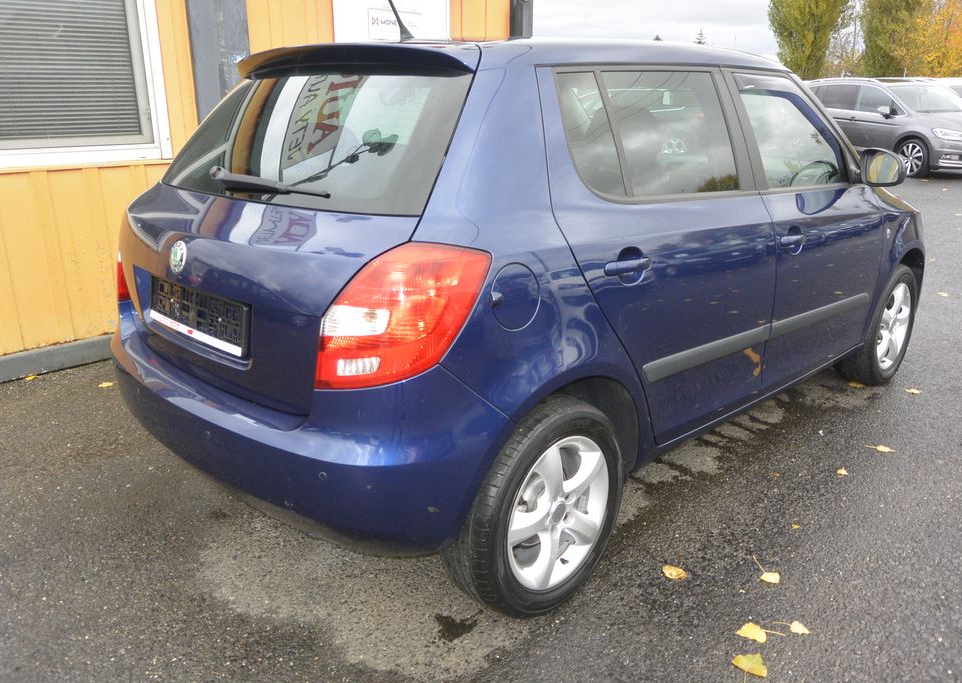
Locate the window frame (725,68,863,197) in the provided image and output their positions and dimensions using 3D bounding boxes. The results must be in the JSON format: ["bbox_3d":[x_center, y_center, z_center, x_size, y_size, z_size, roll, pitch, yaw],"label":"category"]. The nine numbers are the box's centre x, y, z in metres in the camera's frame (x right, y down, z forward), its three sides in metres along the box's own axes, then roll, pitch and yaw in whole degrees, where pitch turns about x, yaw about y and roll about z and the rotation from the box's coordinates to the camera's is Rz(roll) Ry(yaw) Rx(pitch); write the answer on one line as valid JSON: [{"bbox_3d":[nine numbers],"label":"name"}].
[{"bbox_3d":[1.158,-0.766,2.796,0.925,0.451,0.060,-17,1,-44],"label":"window frame"}]

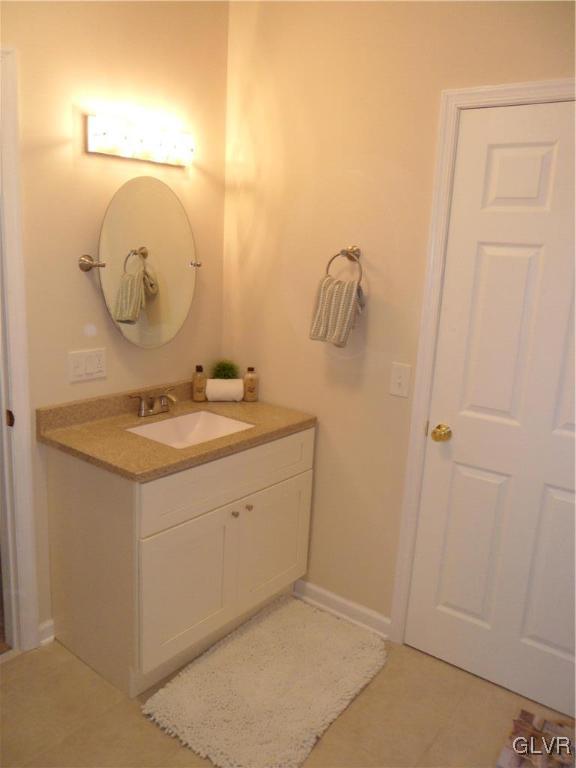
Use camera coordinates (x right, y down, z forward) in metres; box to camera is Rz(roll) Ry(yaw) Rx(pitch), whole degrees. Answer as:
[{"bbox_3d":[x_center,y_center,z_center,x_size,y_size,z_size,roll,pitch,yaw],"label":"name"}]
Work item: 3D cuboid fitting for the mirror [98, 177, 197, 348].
[{"bbox_3d":[-0.545,-0.471,2.382,0.022,0.668,0.487,10,15,37],"label":"mirror"}]

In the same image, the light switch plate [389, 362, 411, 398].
[{"bbox_3d":[0.421,-0.011,2.253,0.075,0.123,0.009,12,15,36],"label":"light switch plate"}]

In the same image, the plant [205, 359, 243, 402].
[{"bbox_3d":[-0.294,-0.025,2.793,0.168,0.196,0.120,0,13,-11],"label":"plant"}]

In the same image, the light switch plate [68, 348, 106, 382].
[{"bbox_3d":[-0.769,-0.072,2.318,0.009,0.115,0.160,12,16,37],"label":"light switch plate"}]

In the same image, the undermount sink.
[{"bbox_3d":[-0.378,0.236,2.360,0.305,0.135,0.400,12,16,37],"label":"undermount sink"}]

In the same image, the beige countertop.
[{"bbox_3d":[-0.386,0.131,2.324,0.560,0.117,0.929,12,15,36],"label":"beige countertop"}]

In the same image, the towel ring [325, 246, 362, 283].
[{"bbox_3d":[0.228,-0.434,2.287,0.160,0.180,0.075,12,15,36],"label":"towel ring"}]

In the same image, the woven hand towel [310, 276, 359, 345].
[{"bbox_3d":[0.188,-0.277,2.279,0.170,0.255,0.115,12,15,36],"label":"woven hand towel"}]

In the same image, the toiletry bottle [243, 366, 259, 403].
[{"bbox_3d":[-0.169,0.009,2.684,0.055,0.156,0.048,1,12,-6],"label":"toiletry bottle"}]

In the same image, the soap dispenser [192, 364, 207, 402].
[{"bbox_3d":[-0.387,0.001,2.657,0.057,0.162,0.048,1,12,-6],"label":"soap dispenser"}]

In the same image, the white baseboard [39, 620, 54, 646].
[{"bbox_3d":[-0.924,0.961,2.302,0.016,0.094,0.060,12,15,36],"label":"white baseboard"}]

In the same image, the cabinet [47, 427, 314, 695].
[{"bbox_3d":[-0.418,0.598,2.501,0.570,0.832,0.932,12,16,37],"label":"cabinet"}]

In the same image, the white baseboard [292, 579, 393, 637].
[{"bbox_3d":[0.230,0.980,2.646,0.520,0.084,0.018,12,16,37],"label":"white baseboard"}]

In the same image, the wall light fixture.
[{"bbox_3d":[-0.560,-0.916,2.285,0.085,0.130,0.500,12,16,37],"label":"wall light fixture"}]

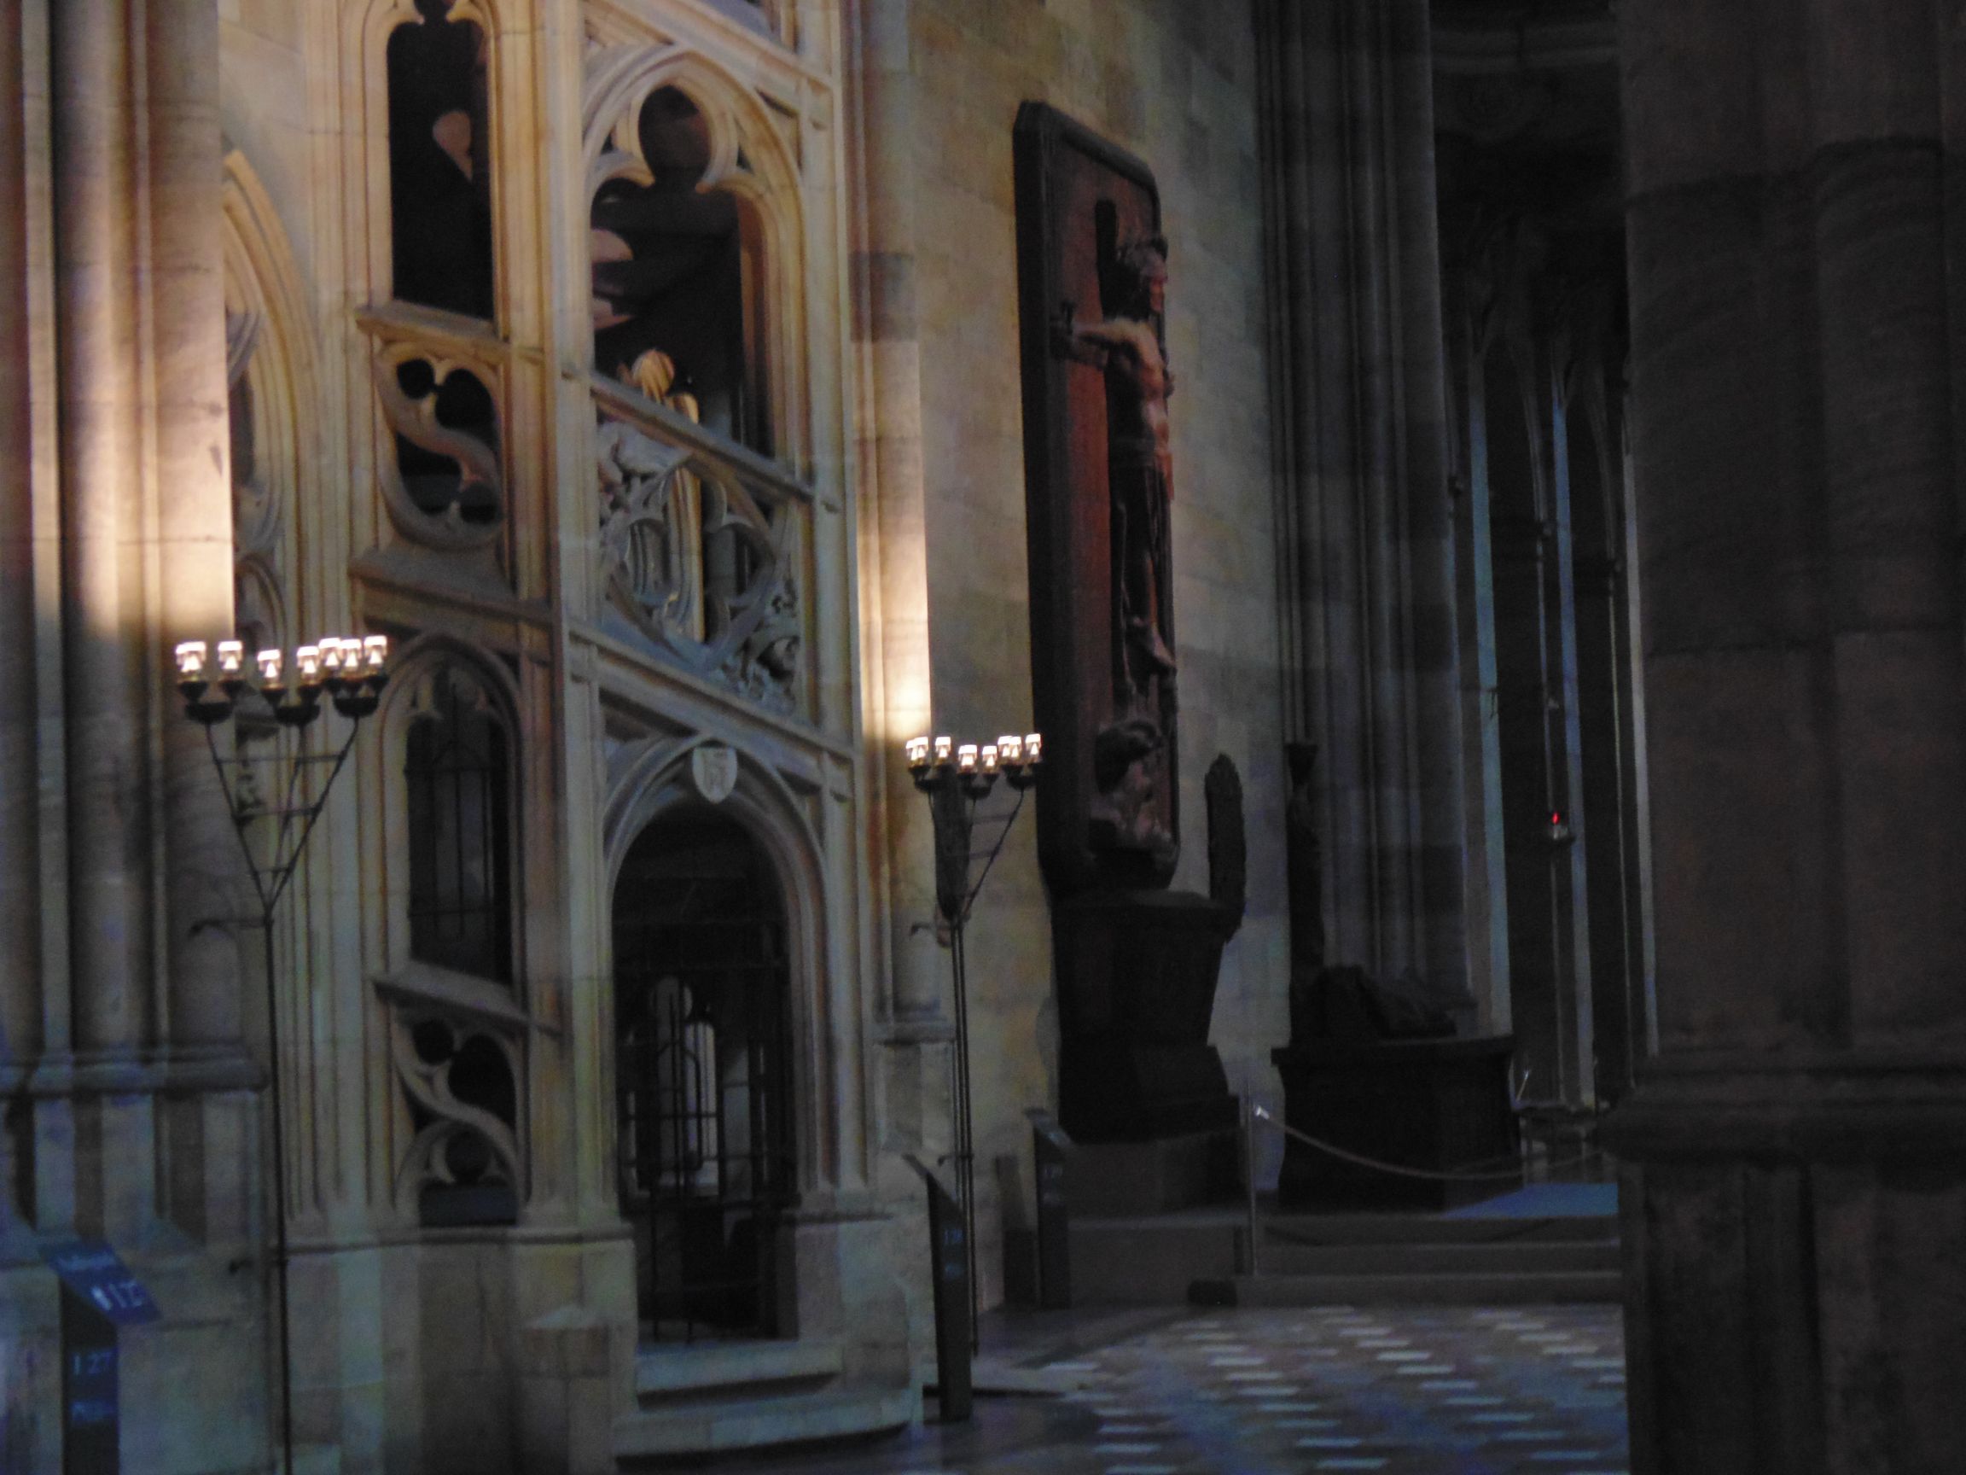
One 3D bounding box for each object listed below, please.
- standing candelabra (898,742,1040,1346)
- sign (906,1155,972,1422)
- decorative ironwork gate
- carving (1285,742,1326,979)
[{"bbox_3d":[-0.005,1.383,21.140,0.580,2.861,0.520,0,-4,-30],"label":"standing candelabra"},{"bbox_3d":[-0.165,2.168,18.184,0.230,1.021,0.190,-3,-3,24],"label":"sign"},{"bbox_3d":[-1.069,1.293,17.528,0.780,2.009,0.080,1,-4,-38],"label":"decorative ironwork gate"},{"bbox_3d":[1.879,0.711,26.802,0.190,1.369,0.190,0,-4,-35],"label":"carving"}]

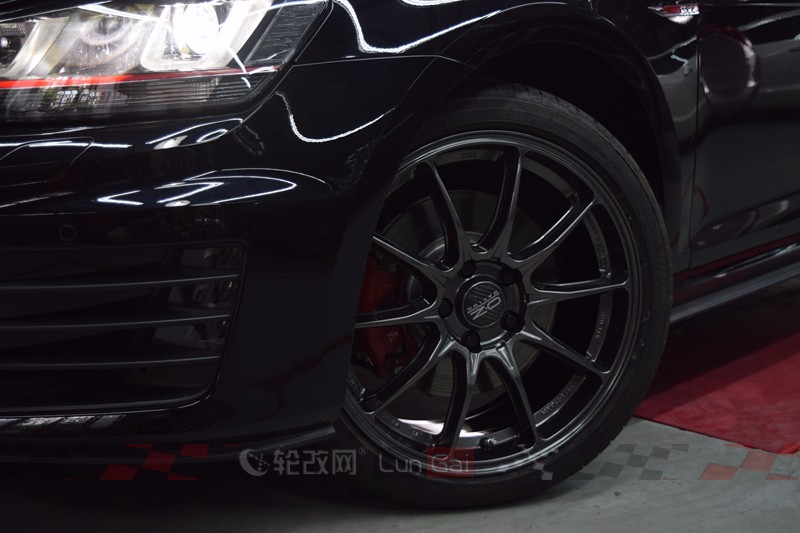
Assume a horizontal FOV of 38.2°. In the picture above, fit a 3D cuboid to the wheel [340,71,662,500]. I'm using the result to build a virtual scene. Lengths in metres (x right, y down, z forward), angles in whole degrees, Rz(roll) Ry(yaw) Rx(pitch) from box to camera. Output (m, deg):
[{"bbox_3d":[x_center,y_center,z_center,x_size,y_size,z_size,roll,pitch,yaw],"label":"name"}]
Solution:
[{"bbox_3d":[0.089,0.040,1.742,0.640,0.637,0.228,-3,10,-18],"label":"wheel"}]

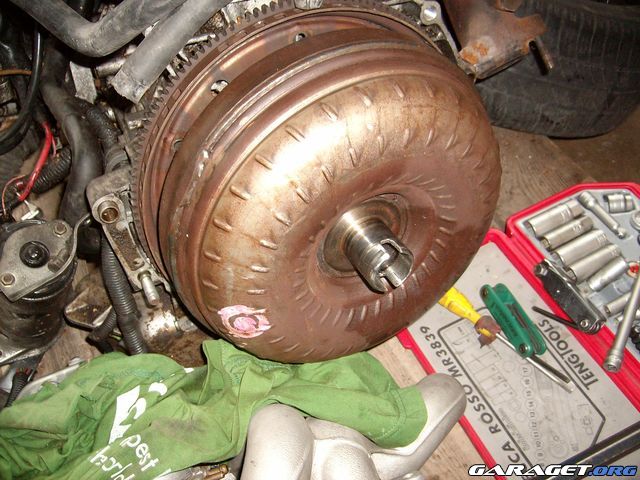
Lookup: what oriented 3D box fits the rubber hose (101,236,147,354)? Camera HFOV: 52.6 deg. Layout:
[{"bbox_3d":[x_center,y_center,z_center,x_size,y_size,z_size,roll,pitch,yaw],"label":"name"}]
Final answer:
[{"bbox_3d":[-0.181,0.051,0.595,0.026,0.114,0.023,-13,22,-18],"label":"rubber hose"}]

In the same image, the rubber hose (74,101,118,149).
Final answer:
[{"bbox_3d":[-0.183,-0.094,0.530,0.020,0.049,0.020,-35,32,-10],"label":"rubber hose"}]

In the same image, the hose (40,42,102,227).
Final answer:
[{"bbox_3d":[-0.214,-0.090,0.555,0.043,0.162,0.037,-7,26,-20],"label":"hose"}]

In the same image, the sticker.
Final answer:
[{"bbox_3d":[-0.056,0.060,0.480,0.036,0.038,0.004,-13,44,-4],"label":"sticker"}]

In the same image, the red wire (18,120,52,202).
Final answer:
[{"bbox_3d":[-0.245,-0.068,0.560,0.016,0.080,0.012,18,25,-24],"label":"red wire"}]

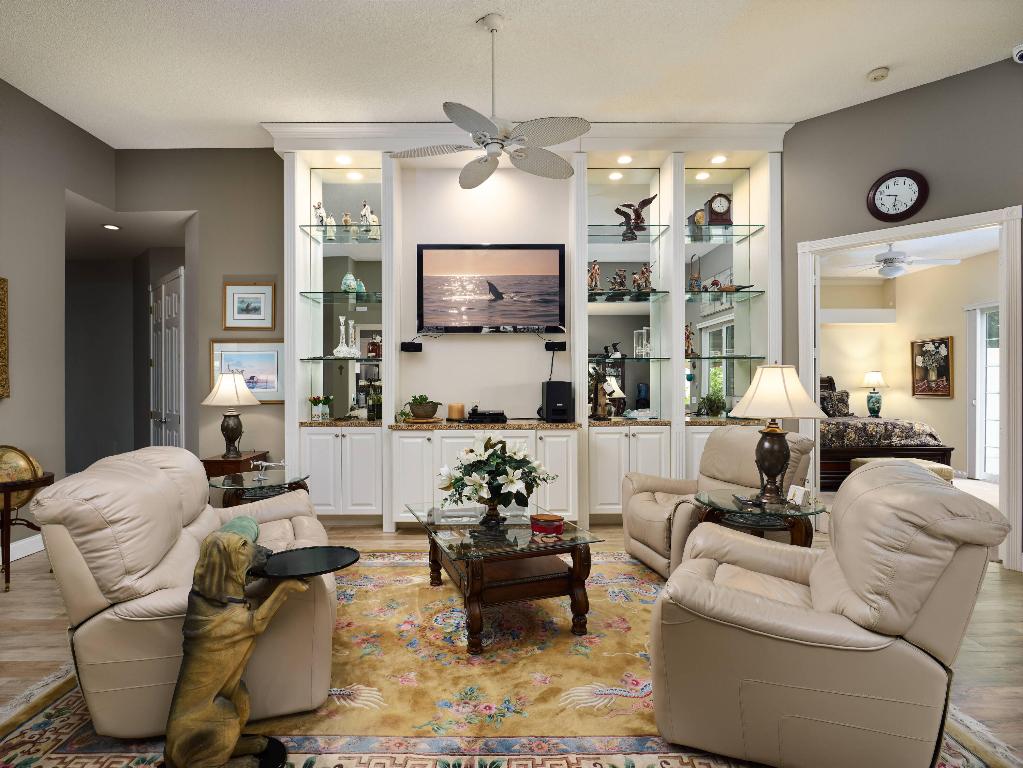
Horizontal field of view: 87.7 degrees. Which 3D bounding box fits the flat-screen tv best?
[{"bbox_3d":[-0.188,-0.868,4.860,1.345,0.810,0.090,0,0,0],"label":"flat-screen tv"}]

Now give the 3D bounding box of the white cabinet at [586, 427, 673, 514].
[{"bbox_3d":[1.058,0.768,4.910,0.735,0.790,0.300,0,0,-1],"label":"white cabinet"}]

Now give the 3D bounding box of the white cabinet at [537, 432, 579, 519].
[{"bbox_3d":[0.372,0.759,4.410,0.330,0.750,0.025,0,0,0],"label":"white cabinet"}]

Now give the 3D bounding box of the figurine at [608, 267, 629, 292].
[{"bbox_3d":[0.960,-0.914,4.740,0.180,0.228,0.120,0,0,0],"label":"figurine"}]

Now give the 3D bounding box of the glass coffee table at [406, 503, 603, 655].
[{"bbox_3d":[-0.108,1.018,3.030,0.775,0.485,1.170,0,0,-22],"label":"glass coffee table"}]

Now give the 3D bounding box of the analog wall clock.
[{"bbox_3d":[3.006,-1.466,4.143,0.400,0.400,0.050,0,0,43],"label":"analog wall clock"}]

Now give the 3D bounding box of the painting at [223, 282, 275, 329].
[{"bbox_3d":[-2.440,-0.725,4.950,0.475,0.455,0.030,0,0,-1],"label":"painting"}]

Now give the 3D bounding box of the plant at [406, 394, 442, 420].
[{"bbox_3d":[-0.790,0.205,4.790,0.310,0.230,0.250,0,0,0],"label":"plant"}]

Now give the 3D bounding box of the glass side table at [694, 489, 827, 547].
[{"bbox_3d":[1.340,0.975,2.940,0.680,0.650,0.680,0,0,34],"label":"glass side table"}]

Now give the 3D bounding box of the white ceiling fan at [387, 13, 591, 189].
[{"bbox_3d":[-0.117,-1.785,3.210,1.260,0.860,1.260,0,0,0],"label":"white ceiling fan"}]

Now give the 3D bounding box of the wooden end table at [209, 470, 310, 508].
[{"bbox_3d":[-1.777,0.975,3.720,0.660,0.630,0.600,0,0,-21],"label":"wooden end table"}]

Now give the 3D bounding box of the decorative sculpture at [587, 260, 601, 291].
[{"bbox_3d":[0.745,-0.949,4.740,0.125,0.298,0.115,0,0,0],"label":"decorative sculpture"}]

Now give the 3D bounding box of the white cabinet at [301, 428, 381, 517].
[{"bbox_3d":[-1.473,0.757,4.775,0.710,0.765,0.350,0,0,0],"label":"white cabinet"}]

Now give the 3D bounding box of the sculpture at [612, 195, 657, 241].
[{"bbox_3d":[1.165,-1.570,4.890,0.340,0.345,0.210,0,0,37],"label":"sculpture"}]

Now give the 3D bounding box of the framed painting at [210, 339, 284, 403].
[{"bbox_3d":[-2.460,-0.119,5.000,0.740,0.615,0.035,0,0,0],"label":"framed painting"}]

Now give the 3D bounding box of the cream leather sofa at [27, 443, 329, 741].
[{"bbox_3d":[-1.465,0.785,2.700,1.090,0.990,1.520,0,0,-19],"label":"cream leather sofa"}]

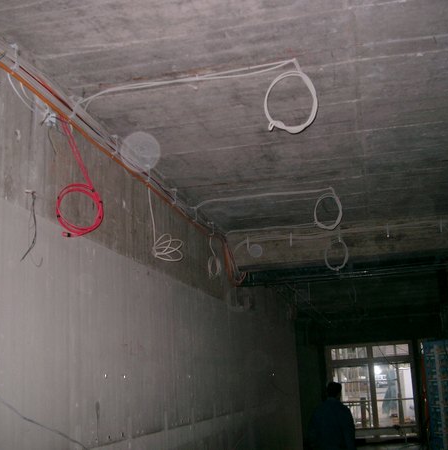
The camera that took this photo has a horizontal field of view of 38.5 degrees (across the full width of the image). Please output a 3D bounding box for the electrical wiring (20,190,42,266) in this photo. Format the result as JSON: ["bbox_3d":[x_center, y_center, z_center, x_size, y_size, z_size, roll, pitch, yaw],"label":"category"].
[{"bbox_3d":[-0.921,0.017,3.068,0.090,0.360,0.160,-5,-14,14],"label":"electrical wiring"}]

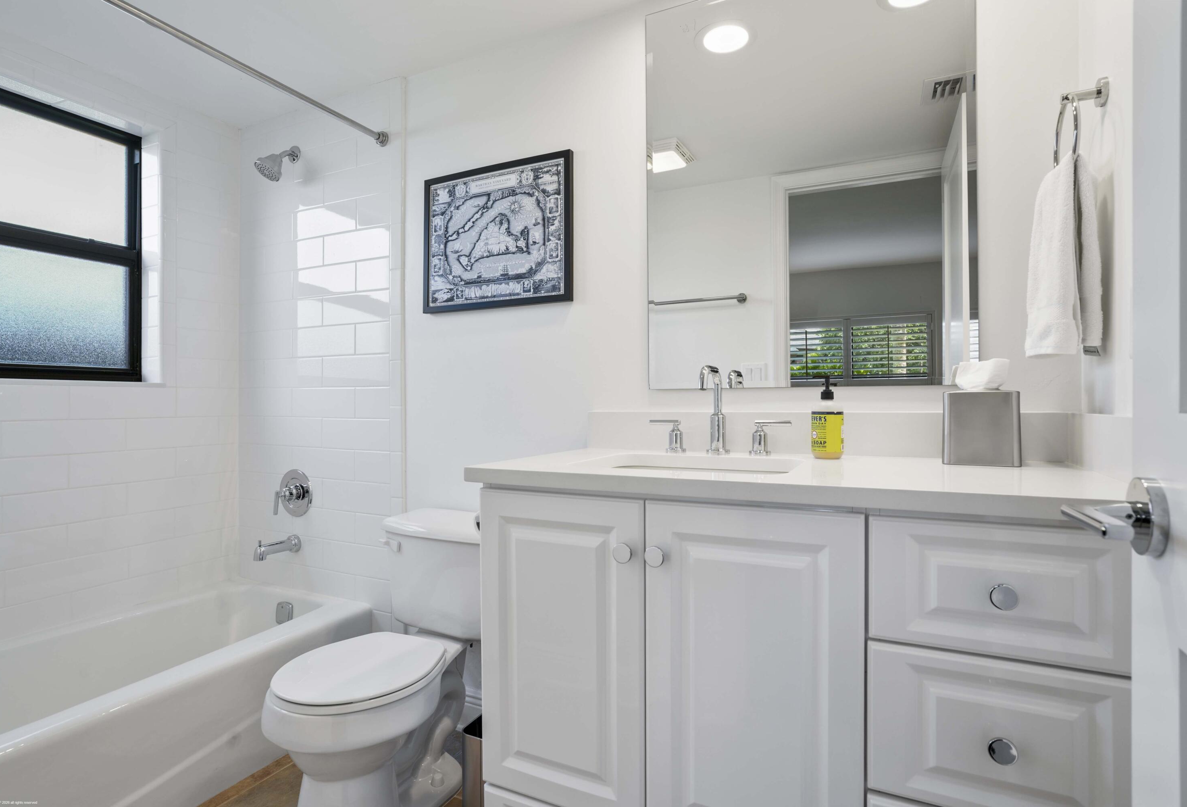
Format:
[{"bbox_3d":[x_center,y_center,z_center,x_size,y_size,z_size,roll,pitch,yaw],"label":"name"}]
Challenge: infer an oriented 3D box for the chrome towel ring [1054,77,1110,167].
[{"bbox_3d":[0.888,-0.489,1.097,0.064,0.180,0.158,0,0,26],"label":"chrome towel ring"}]

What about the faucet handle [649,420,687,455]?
[{"bbox_3d":[0.184,0.081,1.503,0.094,0.079,0.049,0,0,26],"label":"faucet handle"}]

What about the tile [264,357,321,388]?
[{"bbox_3d":[-1.122,-0.113,2.267,0.318,0.108,0.009,0,0,26],"label":"tile"}]

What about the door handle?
[{"bbox_3d":[0.435,0.097,0.497,0.065,0.066,0.138,0,0,26],"label":"door handle"}]

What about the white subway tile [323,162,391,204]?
[{"bbox_3d":[-0.805,-0.749,2.058,0.312,0.105,0.009,0,0,26],"label":"white subway tile"}]

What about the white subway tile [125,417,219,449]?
[{"bbox_3d":[-1.495,0.104,2.164,0.010,0.106,0.312,0,0,26],"label":"white subway tile"}]

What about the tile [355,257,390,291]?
[{"bbox_3d":[-0.763,-0.441,2.088,0.158,0.108,0.009,0,0,26],"label":"tile"}]

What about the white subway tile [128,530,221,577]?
[{"bbox_3d":[-1.520,0.546,2.200,0.009,0.108,0.318,0,0,26],"label":"white subway tile"}]

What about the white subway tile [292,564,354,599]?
[{"bbox_3d":[-0.980,0.654,2.198,0.318,0.101,0.009,0,0,26],"label":"white subway tile"}]

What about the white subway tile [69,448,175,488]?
[{"bbox_3d":[-1.601,0.217,2.072,0.009,0.108,0.324,0,0,26],"label":"white subway tile"}]

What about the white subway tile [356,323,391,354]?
[{"bbox_3d":[-0.756,-0.221,2.082,0.157,0.108,0.009,0,0,26],"label":"white subway tile"}]

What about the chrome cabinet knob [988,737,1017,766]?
[{"bbox_3d":[0.552,0.464,0.818,0.035,0.035,0.027,0,0,26],"label":"chrome cabinet knob"}]

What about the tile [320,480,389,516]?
[{"bbox_3d":[-0.808,0.319,2.061,0.312,0.105,0.009,0,0,26],"label":"tile"}]

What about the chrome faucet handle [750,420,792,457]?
[{"bbox_3d":[0.407,0.079,1.392,0.094,0.078,0.049,0,0,26],"label":"chrome faucet handle"}]

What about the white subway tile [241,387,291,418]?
[{"bbox_3d":[-1.254,-0.005,2.319,0.312,0.107,0.010,0,0,26],"label":"white subway tile"}]

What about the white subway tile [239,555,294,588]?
[{"bbox_3d":[-1.247,0.637,2.308,0.309,0.093,0.010,0,0,26],"label":"white subway tile"}]

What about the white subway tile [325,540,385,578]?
[{"bbox_3d":[-0.837,0.548,2.126,0.318,0.108,0.009,0,0,26],"label":"white subway tile"}]

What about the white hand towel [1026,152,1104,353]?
[{"bbox_3d":[0.807,-0.243,1.045,0.074,0.314,0.211,0,0,26],"label":"white hand towel"}]

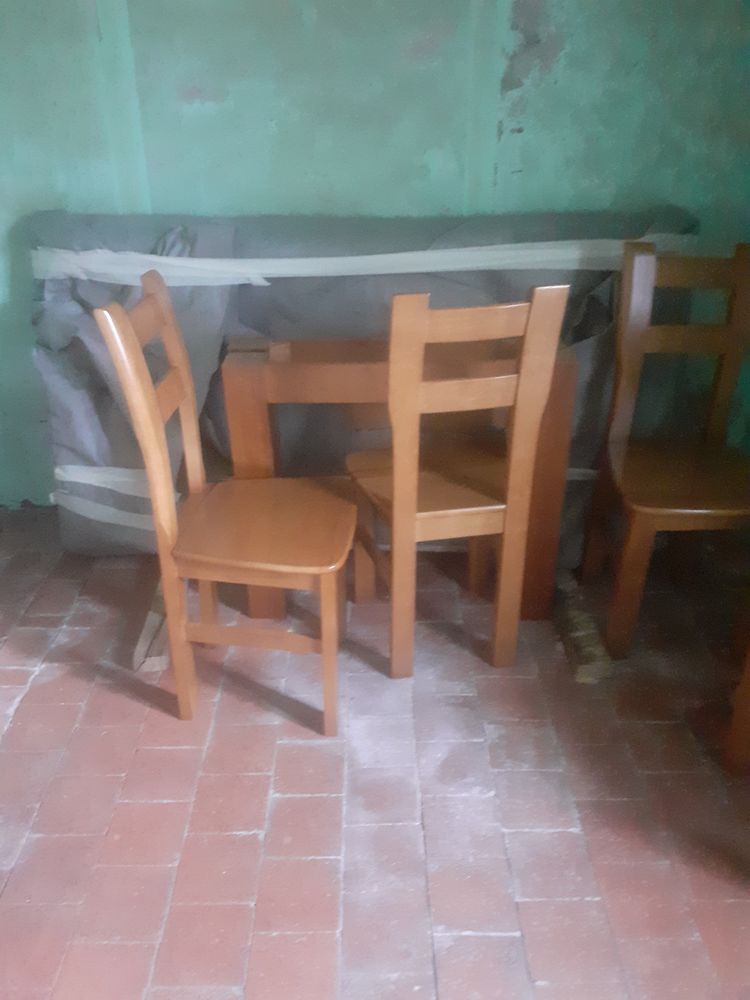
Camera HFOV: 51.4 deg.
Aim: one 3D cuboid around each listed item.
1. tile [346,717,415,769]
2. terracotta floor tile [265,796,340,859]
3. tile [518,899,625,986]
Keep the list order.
[{"bbox_3d":[0.013,0.557,1.786,0.155,0.015,0.148,-1,27,0],"label":"tile"},{"bbox_3d":[-0.142,0.662,1.573,0.153,0.015,0.147,-1,29,0],"label":"terracotta floor tile"},{"bbox_3d":[0.338,0.769,1.359,0.150,0.015,0.148,-1,27,0],"label":"tile"}]

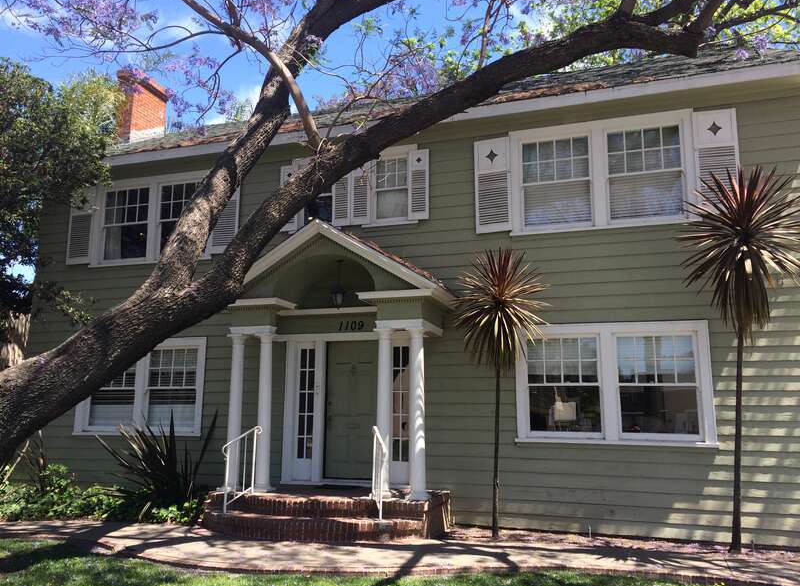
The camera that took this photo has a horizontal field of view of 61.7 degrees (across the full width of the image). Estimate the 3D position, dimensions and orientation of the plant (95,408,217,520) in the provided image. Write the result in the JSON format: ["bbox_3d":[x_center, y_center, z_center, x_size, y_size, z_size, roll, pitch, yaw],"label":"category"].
[{"bbox_3d":[-3.640,2.495,9.926,1.967,1.473,1.418,-3,-10,19],"label":"plant"}]

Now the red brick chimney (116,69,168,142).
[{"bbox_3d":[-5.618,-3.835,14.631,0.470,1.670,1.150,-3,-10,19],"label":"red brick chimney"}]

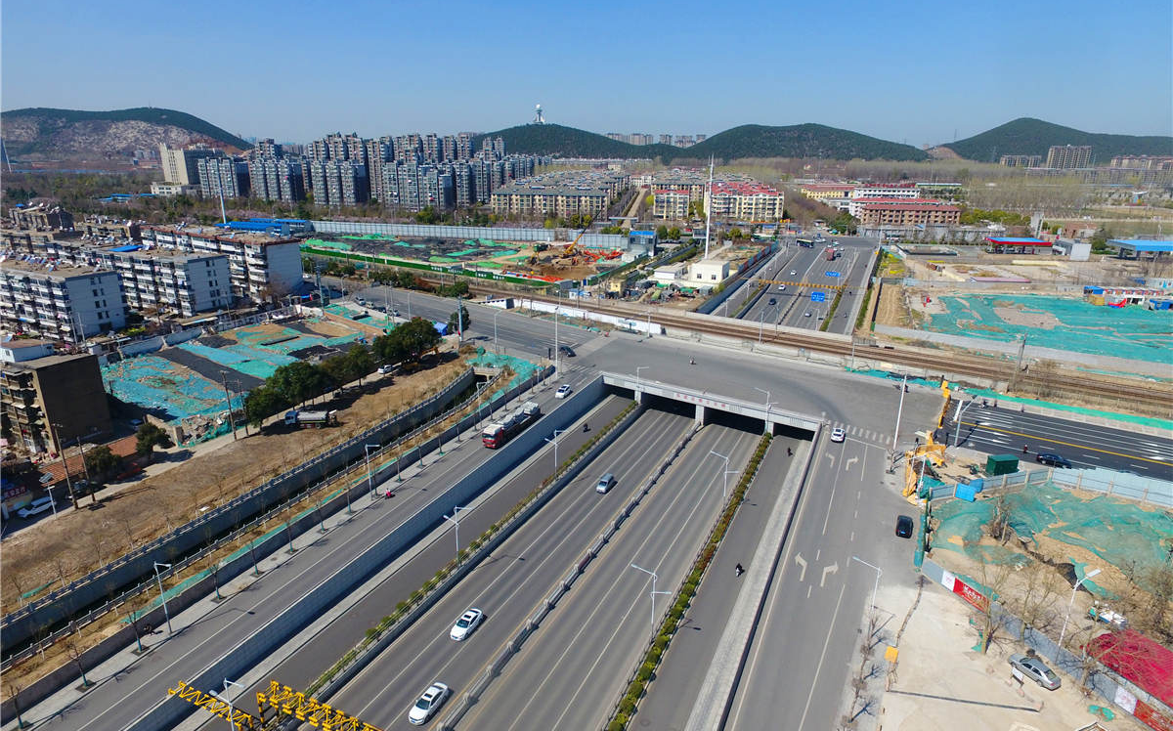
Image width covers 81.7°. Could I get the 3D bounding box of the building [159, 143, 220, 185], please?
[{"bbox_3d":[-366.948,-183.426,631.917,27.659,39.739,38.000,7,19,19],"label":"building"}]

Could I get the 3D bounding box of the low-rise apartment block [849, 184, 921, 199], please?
[{"bbox_3d":[236.910,-131.150,540.210,47.000,16.500,13.000,3,18,8],"label":"low-rise apartment block"}]

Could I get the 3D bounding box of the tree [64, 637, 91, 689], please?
[{"bbox_3d":[-45.820,26.920,61.310,1.800,5.300,1.800,9,20,24],"label":"tree"}]

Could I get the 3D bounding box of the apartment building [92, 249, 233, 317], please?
[{"bbox_3d":[-130.275,-27.474,208.609,47.741,15.700,13.000,10,20,27],"label":"apartment building"}]

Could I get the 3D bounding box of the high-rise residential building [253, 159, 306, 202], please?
[{"bbox_3d":[-230.110,-133.870,511.610,43.000,37.000,13.000,9,20,26],"label":"high-rise residential building"}]

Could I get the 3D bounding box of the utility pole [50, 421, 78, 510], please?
[{"bbox_3d":[-68.404,13.412,89.150,1.800,12.600,0.400,8,19,22],"label":"utility pole"}]

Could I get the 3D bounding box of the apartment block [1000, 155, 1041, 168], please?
[{"bbox_3d":[664.330,-300.910,1040.130,52.000,37.000,15.000,4,18,13],"label":"apartment block"}]

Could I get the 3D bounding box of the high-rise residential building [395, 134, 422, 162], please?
[{"bbox_3d":[-163.390,-182.410,626.040,25.000,60.000,11.500,6,19,19],"label":"high-rise residential building"}]

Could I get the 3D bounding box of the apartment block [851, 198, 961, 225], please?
[{"bbox_3d":[205.187,-95.718,432.548,58.537,12.958,16.000,1,18,2],"label":"apartment block"}]

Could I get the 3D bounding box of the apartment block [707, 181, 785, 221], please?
[{"bbox_3d":[106.940,-111.400,464.060,52.280,20.500,14.000,2,18,5],"label":"apartment block"}]

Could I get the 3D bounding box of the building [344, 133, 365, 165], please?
[{"bbox_3d":[-193.240,-170.210,584.420,16.470,54.000,13.000,9,20,25],"label":"building"}]

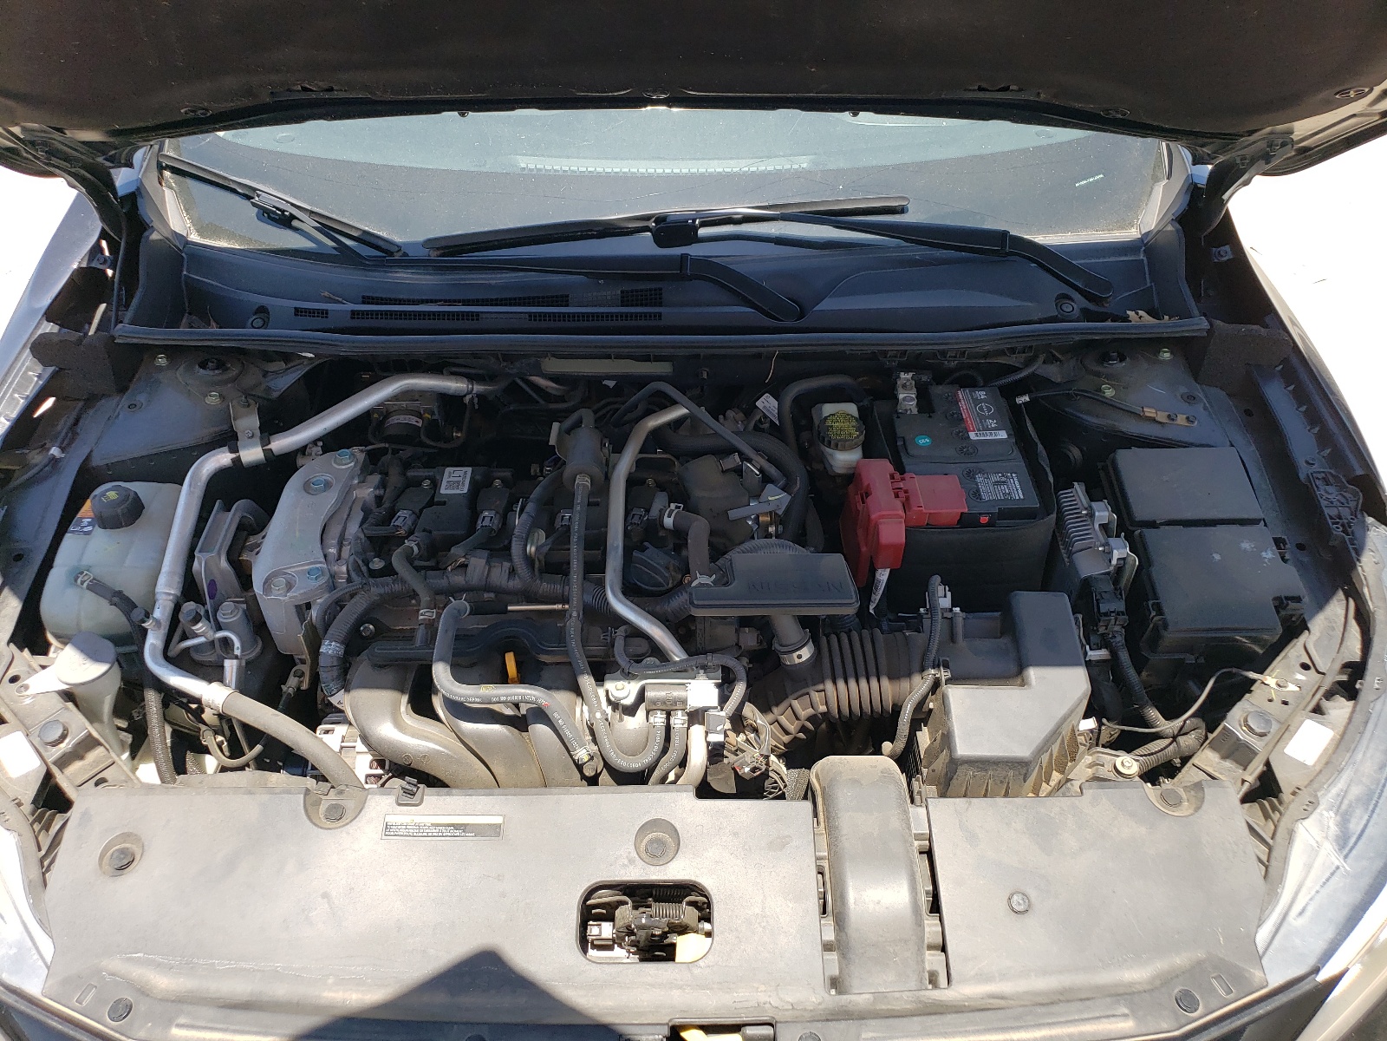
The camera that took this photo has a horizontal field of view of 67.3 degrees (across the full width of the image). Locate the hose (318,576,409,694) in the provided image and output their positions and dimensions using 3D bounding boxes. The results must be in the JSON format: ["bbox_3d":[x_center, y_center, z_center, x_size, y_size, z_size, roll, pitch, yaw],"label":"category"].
[{"bbox_3d":[-0.355,0.123,1.125,0.085,0.085,0.085,-1,42,-2],"label":"hose"}]

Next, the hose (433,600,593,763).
[{"bbox_3d":[-0.194,0.174,1.132,0.155,0.085,0.165,0,43,-1],"label":"hose"}]

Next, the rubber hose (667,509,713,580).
[{"bbox_3d":[-0.007,0.028,1.208,0.058,0.045,0.095,0,43,-1],"label":"rubber hose"}]

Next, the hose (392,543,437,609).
[{"bbox_3d":[-0.325,0.063,1.208,0.050,0.045,0.075,0,43,-1],"label":"hose"}]

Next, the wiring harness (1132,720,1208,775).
[{"bbox_3d":[0.474,0.228,1.040,0.070,0.040,0.045,-1,42,-2],"label":"wiring harness"}]

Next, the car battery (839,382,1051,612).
[{"bbox_3d":[0.356,-0.031,1.497,0.182,0.195,0.250,0,43,-1],"label":"car battery"}]

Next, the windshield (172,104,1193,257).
[{"bbox_3d":[-0.058,-0.728,1.620,1.450,0.130,0.880,-1,70,-2],"label":"windshield"}]

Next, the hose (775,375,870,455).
[{"bbox_3d":[0.165,-0.134,1.325,0.110,0.085,0.095,-1,42,-2],"label":"hose"}]

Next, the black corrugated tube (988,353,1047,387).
[{"bbox_3d":[0.465,-0.215,1.492,0.090,0.050,0.030,0,43,-1],"label":"black corrugated tube"}]

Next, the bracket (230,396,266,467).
[{"bbox_3d":[-0.568,-0.114,1.330,0.035,0.045,0.105,-13,45,-14],"label":"bracket"}]

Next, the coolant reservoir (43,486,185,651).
[{"bbox_3d":[-0.663,0.049,1.190,0.125,0.155,0.155,-1,42,-2],"label":"coolant reservoir"}]

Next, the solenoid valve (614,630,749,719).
[{"bbox_3d":[-0.013,0.153,1.075,0.130,0.060,0.095,-1,42,-2],"label":"solenoid valve"}]

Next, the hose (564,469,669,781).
[{"bbox_3d":[-0.080,0.105,1.095,0.100,0.130,0.310,-1,42,-2],"label":"hose"}]

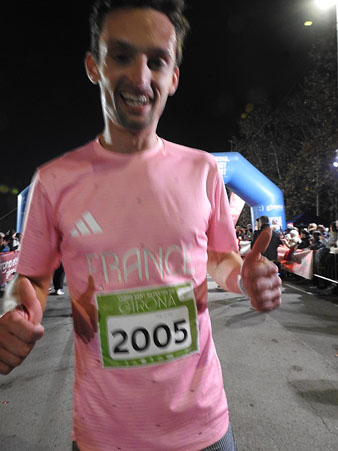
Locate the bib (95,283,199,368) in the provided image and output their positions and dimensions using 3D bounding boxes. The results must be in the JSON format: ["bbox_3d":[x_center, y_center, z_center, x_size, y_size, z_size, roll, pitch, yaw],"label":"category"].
[{"bbox_3d":[-0.043,0.214,0.667,0.211,0.155,0.024,-6,0,-9],"label":"bib"}]

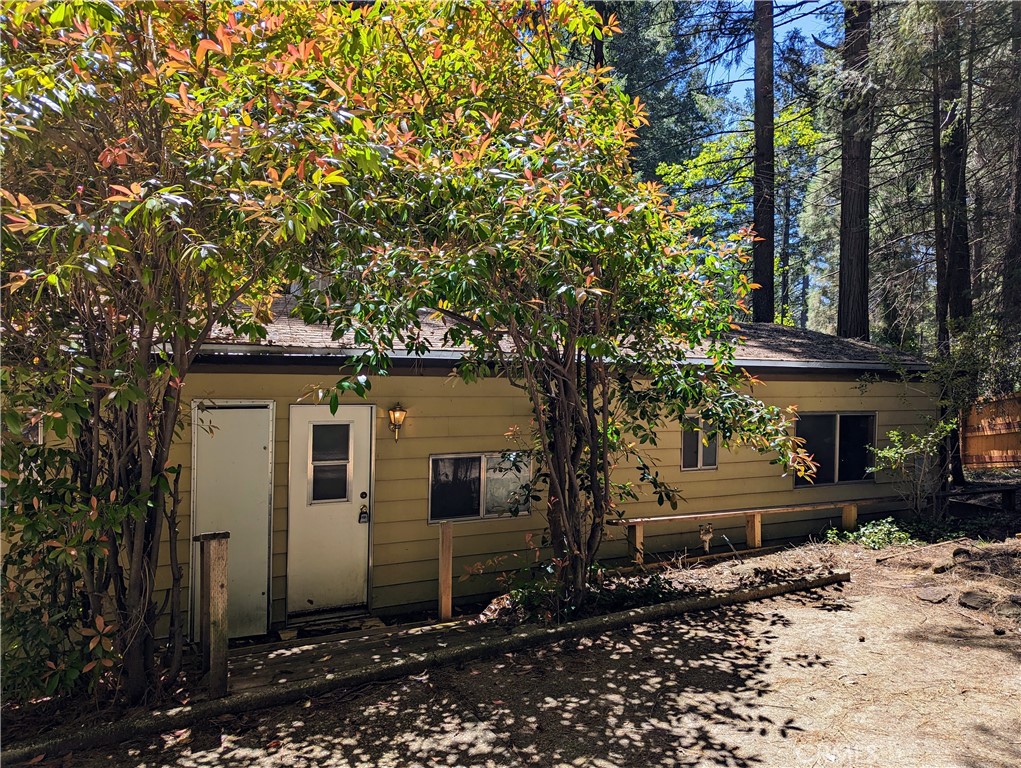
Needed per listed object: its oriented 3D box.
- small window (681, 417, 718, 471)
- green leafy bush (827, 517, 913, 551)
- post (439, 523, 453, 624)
[{"bbox_3d":[2.367,0.741,8.860,0.585,0.688,0.080,1,2,-26],"label":"small window"},{"bbox_3d":[4.480,1.840,8.850,0.950,0.270,0.600,1,2,-26],"label":"green leafy bush"},{"bbox_3d":[-0.610,1.747,6.650,0.095,0.911,0.090,1,2,-26],"label":"post"}]

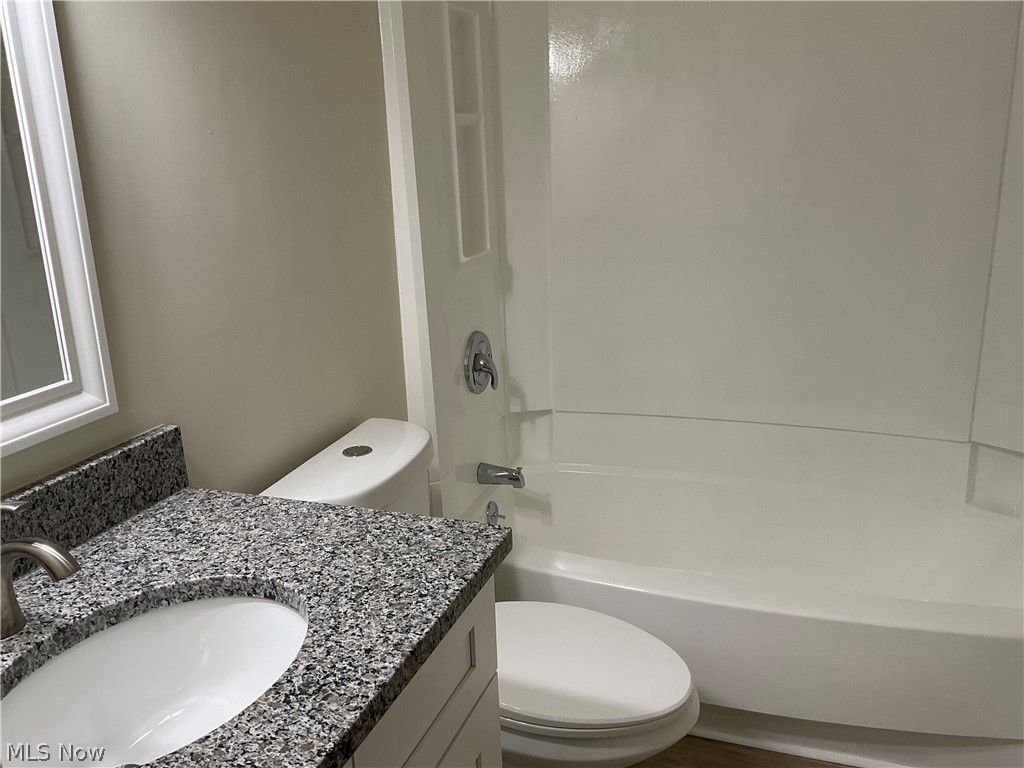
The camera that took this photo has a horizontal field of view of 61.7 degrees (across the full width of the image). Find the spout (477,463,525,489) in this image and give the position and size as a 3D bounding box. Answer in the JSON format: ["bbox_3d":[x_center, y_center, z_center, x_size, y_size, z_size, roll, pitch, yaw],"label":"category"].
[{"bbox_3d":[-0.028,0.277,2.563,0.140,0.063,0.058,4,17,19],"label":"spout"}]

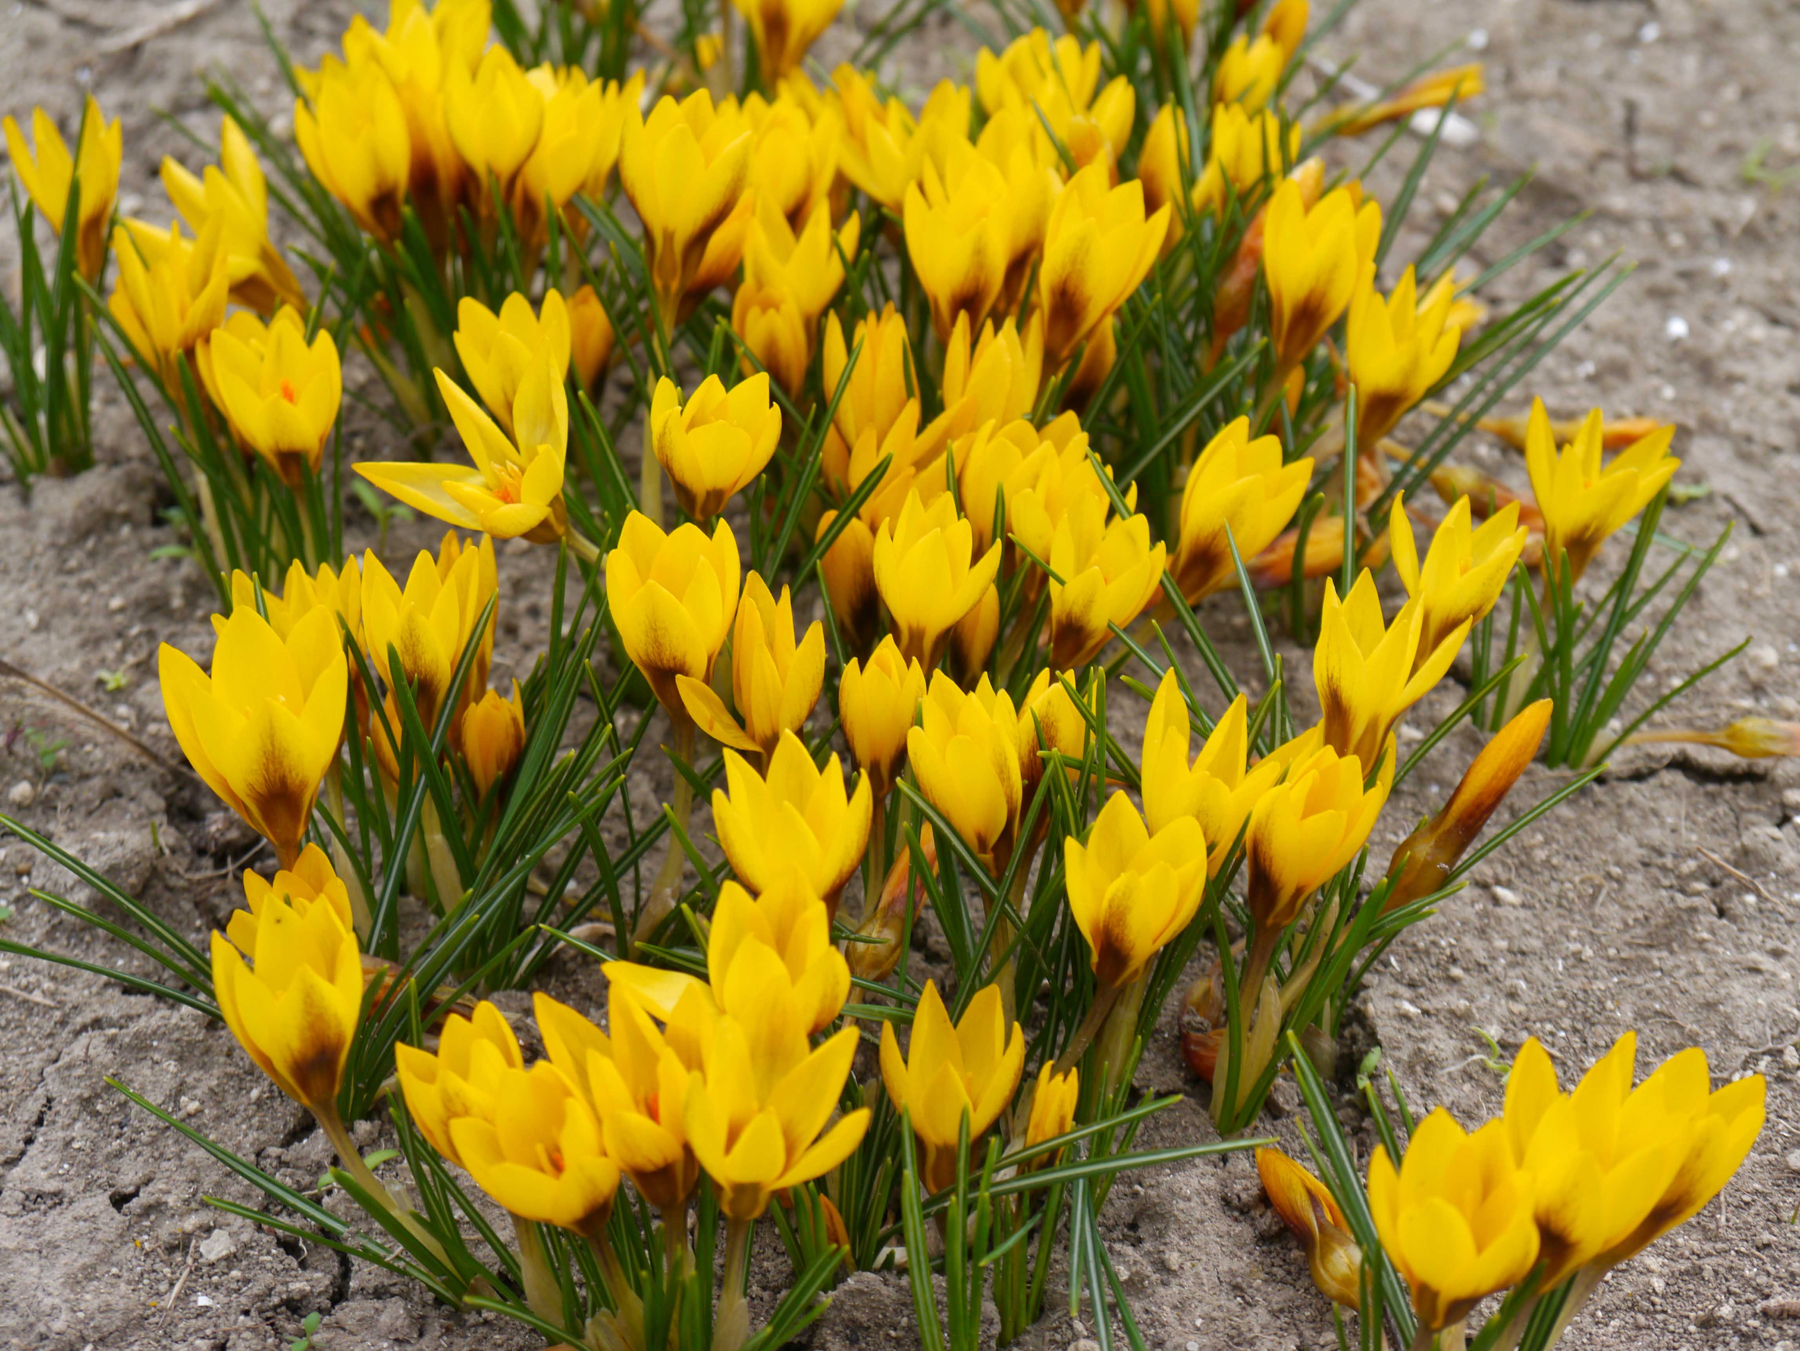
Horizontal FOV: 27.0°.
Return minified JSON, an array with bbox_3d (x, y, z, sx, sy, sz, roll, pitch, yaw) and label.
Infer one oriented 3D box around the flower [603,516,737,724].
[{"bbox_3d":[-0.046,-0.010,0.770,0.028,0.042,0.028,-3,32,2],"label":"flower"}]

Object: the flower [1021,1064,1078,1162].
[{"bbox_3d":[0.025,0.077,0.650,0.010,0.024,0.009,8,36,-6],"label":"flower"}]

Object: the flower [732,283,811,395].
[{"bbox_3d":[-0.035,-0.089,1.010,0.021,0.031,0.021,0,38,0],"label":"flower"}]

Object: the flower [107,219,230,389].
[{"bbox_3d":[-0.158,-0.079,0.820,0.026,0.037,0.025,-4,36,3],"label":"flower"}]

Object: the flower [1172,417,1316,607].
[{"bbox_3d":[0.081,-0.038,0.945,0.030,0.045,0.030,27,35,0],"label":"flower"}]

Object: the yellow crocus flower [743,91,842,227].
[{"bbox_3d":[-0.031,-0.144,1.070,0.028,0.040,0.028,0,38,0],"label":"yellow crocus flower"}]

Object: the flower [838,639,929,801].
[{"bbox_3d":[-0.003,0.010,0.740,0.018,0.034,0.017,0,35,0],"label":"flower"}]

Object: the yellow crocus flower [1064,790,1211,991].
[{"bbox_3d":[0.045,0.042,0.705,0.025,0.037,0.023,8,35,-6],"label":"yellow crocus flower"}]

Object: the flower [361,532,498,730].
[{"bbox_3d":[-0.096,-0.007,0.760,0.028,0.040,0.026,-2,35,1],"label":"flower"}]

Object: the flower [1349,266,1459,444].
[{"bbox_3d":[0.116,-0.071,0.863,0.025,0.042,0.025,11,31,-7],"label":"flower"}]

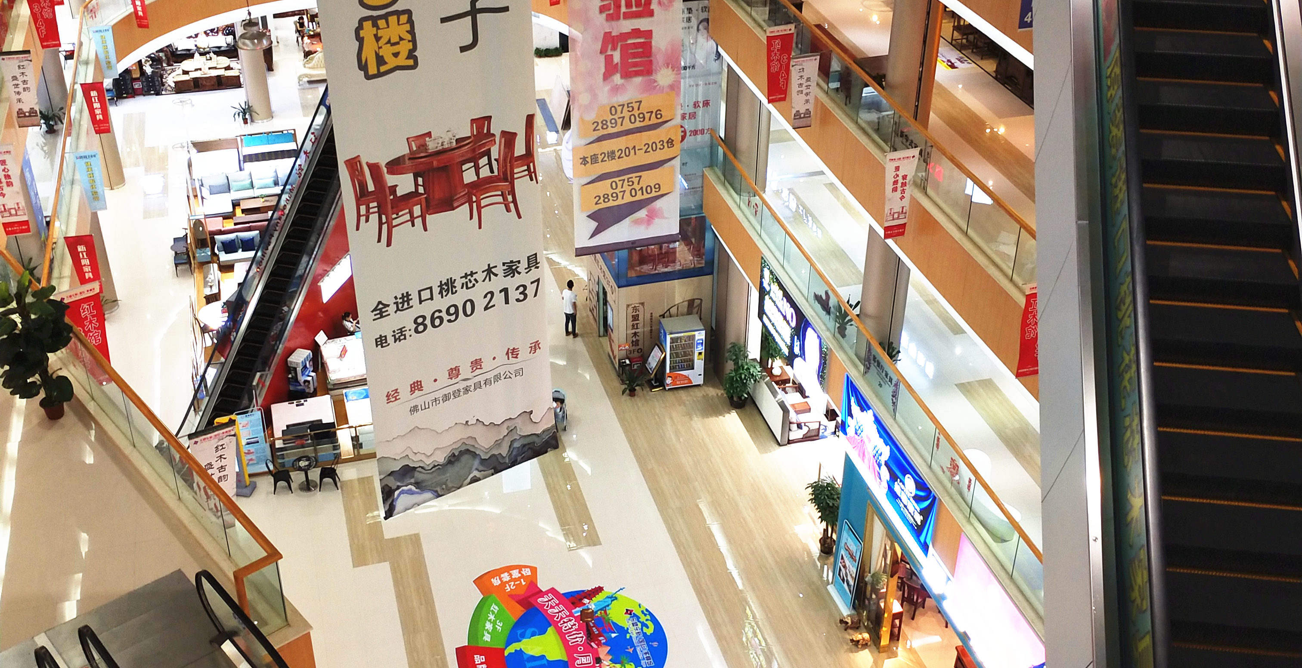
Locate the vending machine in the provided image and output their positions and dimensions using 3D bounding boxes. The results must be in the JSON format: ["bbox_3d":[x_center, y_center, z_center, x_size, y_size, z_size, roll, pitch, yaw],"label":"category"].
[{"bbox_3d":[0.825,0.469,40.781,1.060,1.820,0.830,-8,32,-13],"label":"vending machine"}]

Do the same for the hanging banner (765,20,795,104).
[{"bbox_3d":[2.621,-5.402,30.389,0.610,1.620,0.060,-8,32,-13],"label":"hanging banner"}]

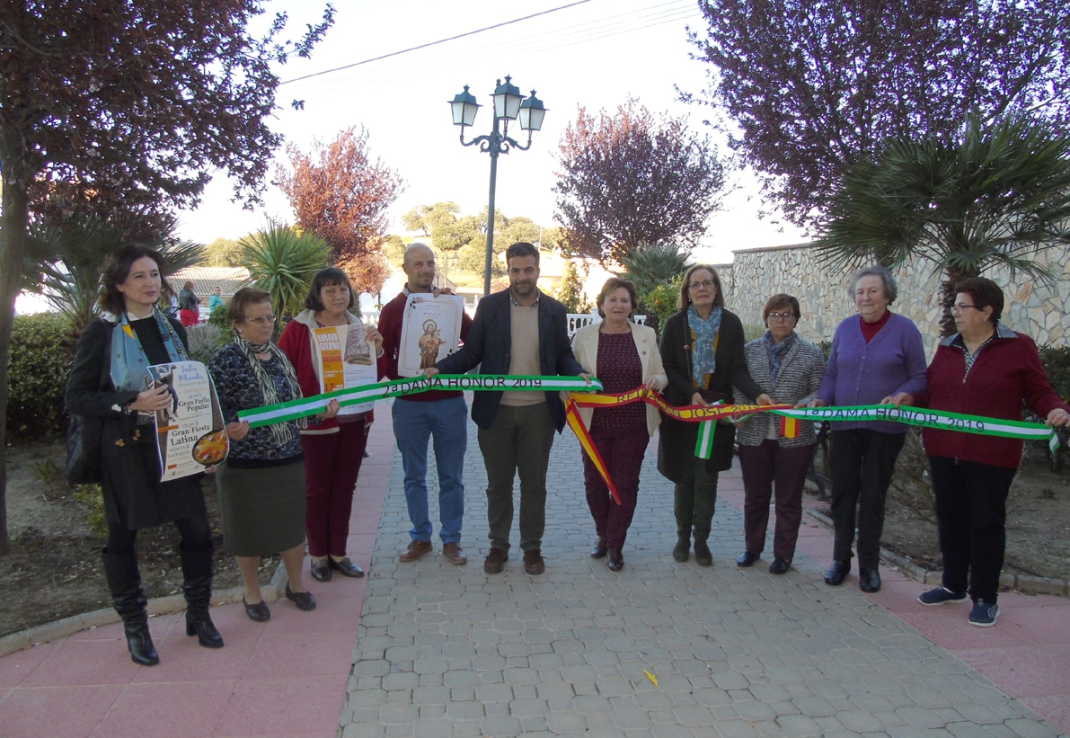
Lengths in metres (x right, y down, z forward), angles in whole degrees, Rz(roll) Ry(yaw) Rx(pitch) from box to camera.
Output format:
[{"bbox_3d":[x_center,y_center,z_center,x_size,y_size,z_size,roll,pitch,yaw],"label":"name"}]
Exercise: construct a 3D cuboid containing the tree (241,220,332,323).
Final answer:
[{"bbox_3d":[-2.954,-0.629,9.172,1.130,2.250,1.130,1,6,-8],"label":"tree"}]

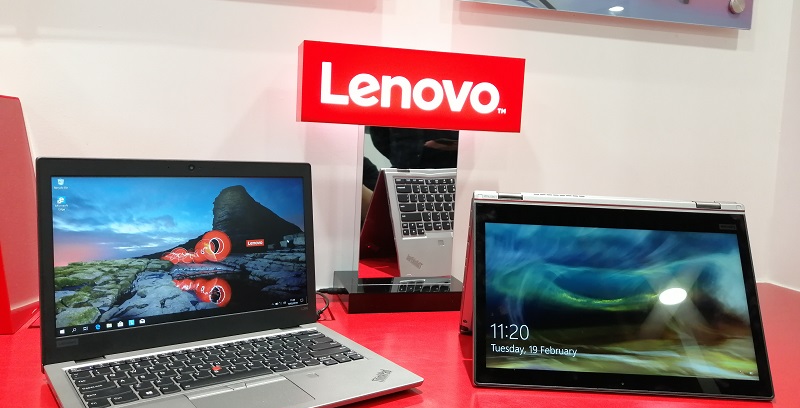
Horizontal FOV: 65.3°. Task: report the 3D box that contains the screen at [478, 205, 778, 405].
[{"bbox_3d":[0.246,0.093,0.758,0.322,0.204,0.200,3,6,1],"label":"screen"}]

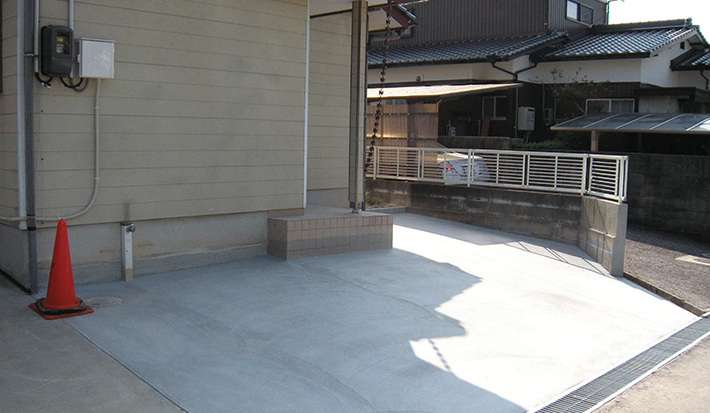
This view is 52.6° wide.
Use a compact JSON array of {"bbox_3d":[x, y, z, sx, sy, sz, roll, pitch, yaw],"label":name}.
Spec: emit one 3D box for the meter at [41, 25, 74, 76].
[{"bbox_3d":[-2.359,-1.228,5.702,0.165,0.410,0.210,7,8,43],"label":"meter"}]

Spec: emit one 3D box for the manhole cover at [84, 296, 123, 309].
[{"bbox_3d":[-1.970,0.761,5.629,0.290,0.025,0.290,-5,11,-44],"label":"manhole cover"}]

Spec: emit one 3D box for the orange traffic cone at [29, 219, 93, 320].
[{"bbox_3d":[-2.220,0.444,5.423,0.375,0.690,0.375,6,8,41],"label":"orange traffic cone"}]

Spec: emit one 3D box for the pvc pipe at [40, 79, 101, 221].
[{"bbox_3d":[-2.346,-0.462,5.899,0.040,1.180,0.530,7,8,43],"label":"pvc pipe"}]

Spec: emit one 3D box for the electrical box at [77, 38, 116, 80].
[{"bbox_3d":[-2.155,-1.216,5.943,0.140,0.320,0.305,7,8,43],"label":"electrical box"}]

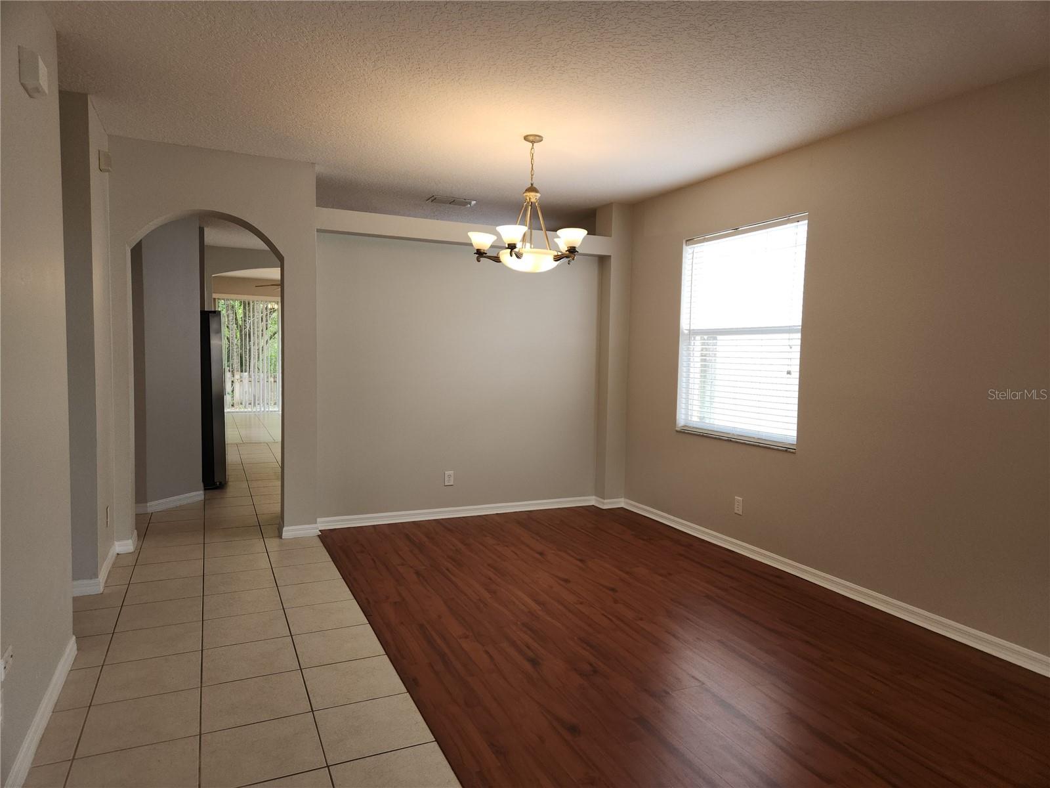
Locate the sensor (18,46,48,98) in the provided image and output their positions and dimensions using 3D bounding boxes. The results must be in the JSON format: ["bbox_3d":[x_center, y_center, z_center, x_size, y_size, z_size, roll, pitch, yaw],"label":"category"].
[{"bbox_3d":[-1.812,-1.182,2.579,0.060,0.124,0.156,-1,4,-24],"label":"sensor"}]

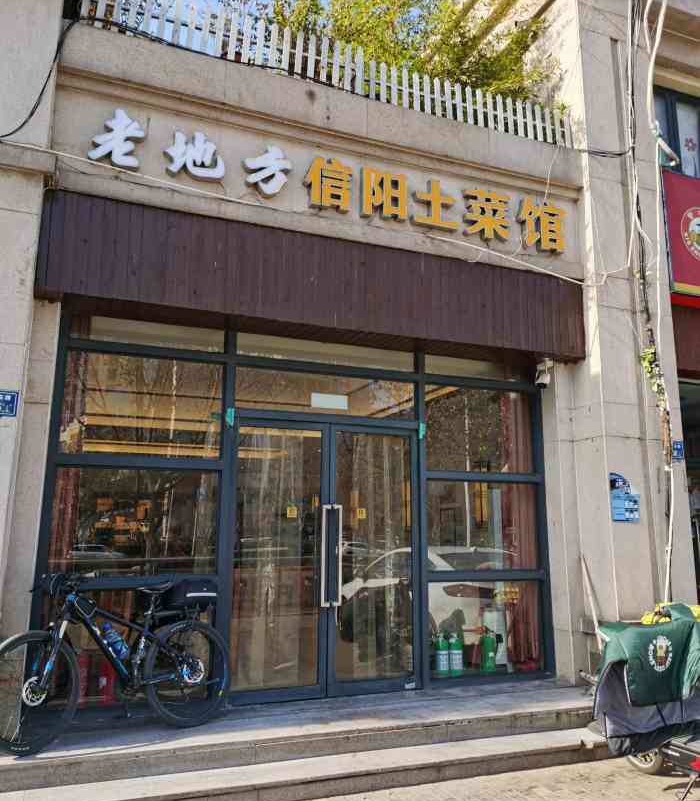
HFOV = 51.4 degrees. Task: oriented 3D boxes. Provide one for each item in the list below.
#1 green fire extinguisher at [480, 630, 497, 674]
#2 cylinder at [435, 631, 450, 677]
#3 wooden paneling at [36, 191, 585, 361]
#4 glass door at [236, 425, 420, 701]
[{"bbox_3d":[1.319,2.409,6.931,0.145,0.446,0.145,1,-12,-6],"label":"green fire extinguisher"},{"bbox_3d":[0.855,2.351,6.723,0.130,0.424,0.130,0,-11,0],"label":"cylinder"},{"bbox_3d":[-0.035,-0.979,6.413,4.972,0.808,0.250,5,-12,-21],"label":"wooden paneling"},{"bbox_3d":[-0.188,1.322,6.166,1.625,2.233,0.080,5,-12,-21],"label":"glass door"}]

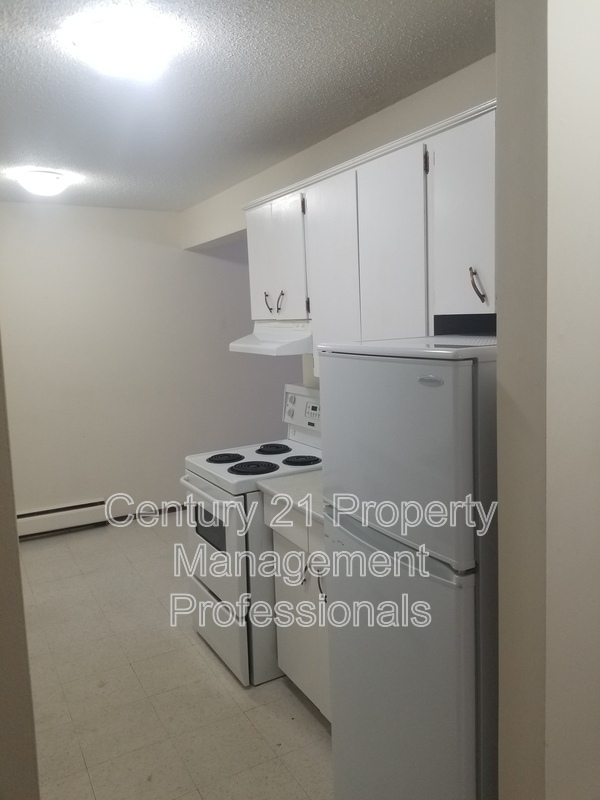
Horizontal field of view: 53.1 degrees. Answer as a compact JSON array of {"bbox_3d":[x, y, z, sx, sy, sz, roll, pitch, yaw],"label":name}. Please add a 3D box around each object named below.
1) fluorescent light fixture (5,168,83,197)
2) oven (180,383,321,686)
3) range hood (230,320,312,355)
[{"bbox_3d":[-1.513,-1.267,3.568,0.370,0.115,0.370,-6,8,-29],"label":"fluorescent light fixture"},{"bbox_3d":[-0.134,0.575,2.861,0.706,1.209,0.617,-6,8,-29],"label":"oven"},{"bbox_3d":[-0.036,-0.320,2.984,0.460,0.155,0.580,-6,8,-29],"label":"range hood"}]

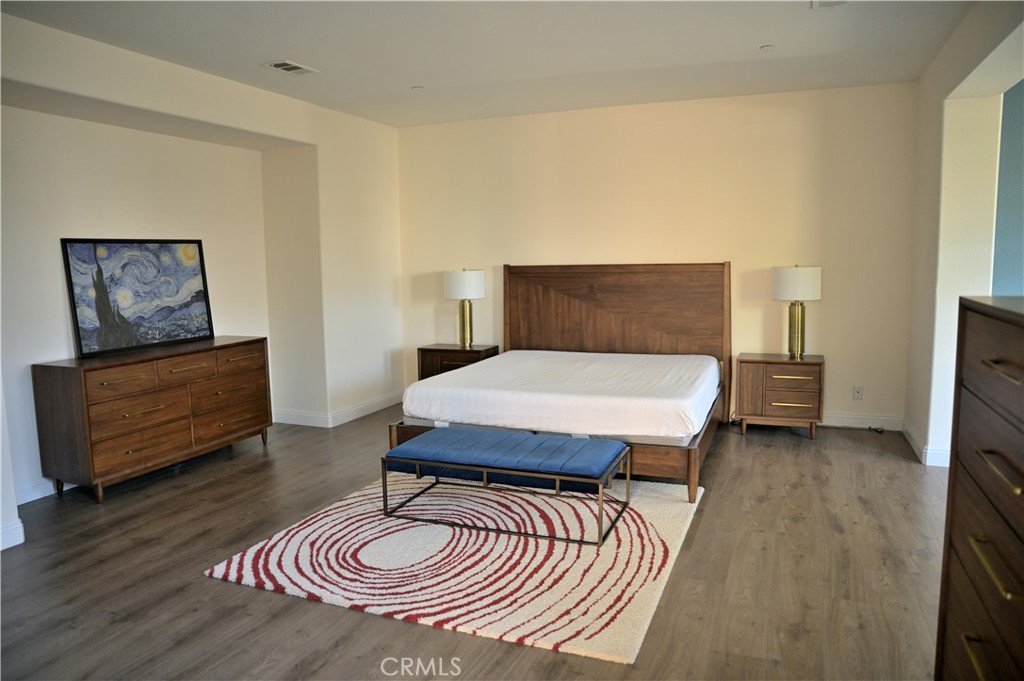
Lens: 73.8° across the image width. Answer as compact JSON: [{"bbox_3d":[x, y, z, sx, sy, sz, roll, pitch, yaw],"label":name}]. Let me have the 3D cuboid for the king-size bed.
[{"bbox_3d":[0.509,0.126,5.240,2.072,1.391,2.130,2,7,22],"label":"king-size bed"}]

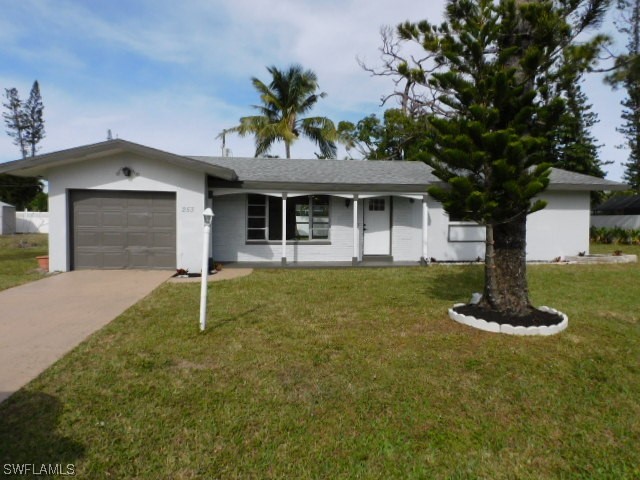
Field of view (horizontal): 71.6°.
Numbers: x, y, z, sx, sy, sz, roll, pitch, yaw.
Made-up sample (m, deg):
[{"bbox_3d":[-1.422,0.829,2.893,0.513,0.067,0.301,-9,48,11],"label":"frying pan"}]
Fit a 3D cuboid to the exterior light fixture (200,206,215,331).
[{"bbox_3d":[-1.508,0.386,5.834,0.150,1.609,0.150,3,3,0],"label":"exterior light fixture"}]

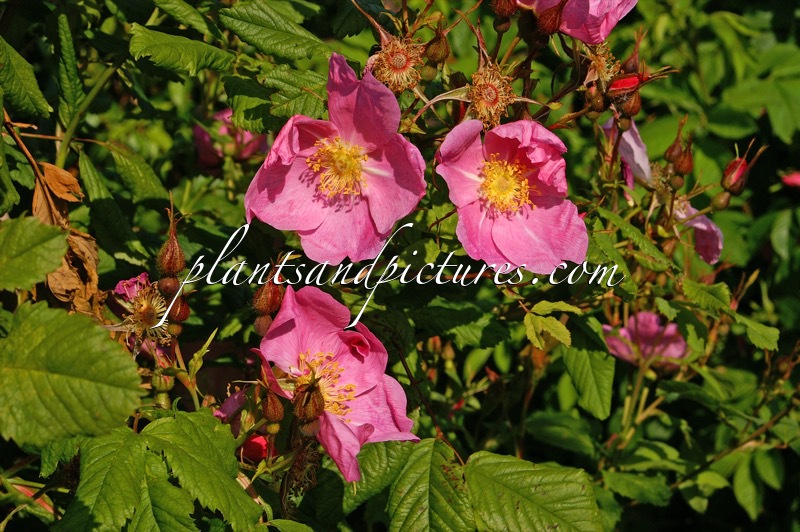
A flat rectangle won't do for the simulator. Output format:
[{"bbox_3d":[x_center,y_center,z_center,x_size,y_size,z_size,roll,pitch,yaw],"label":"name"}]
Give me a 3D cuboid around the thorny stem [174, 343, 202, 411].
[{"bbox_3d":[-0.074,0.039,0.700,0.008,0.025,0.007,-17,12,0],"label":"thorny stem"}]

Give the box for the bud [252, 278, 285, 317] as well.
[{"bbox_3d":[-0.045,0.011,0.680,0.011,0.014,0.010,3,12,-1],"label":"bud"}]

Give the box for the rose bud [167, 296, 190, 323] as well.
[{"bbox_3d":[-0.076,0.015,0.685,0.008,0.009,0.008,-2,12,0],"label":"rose bud"}]

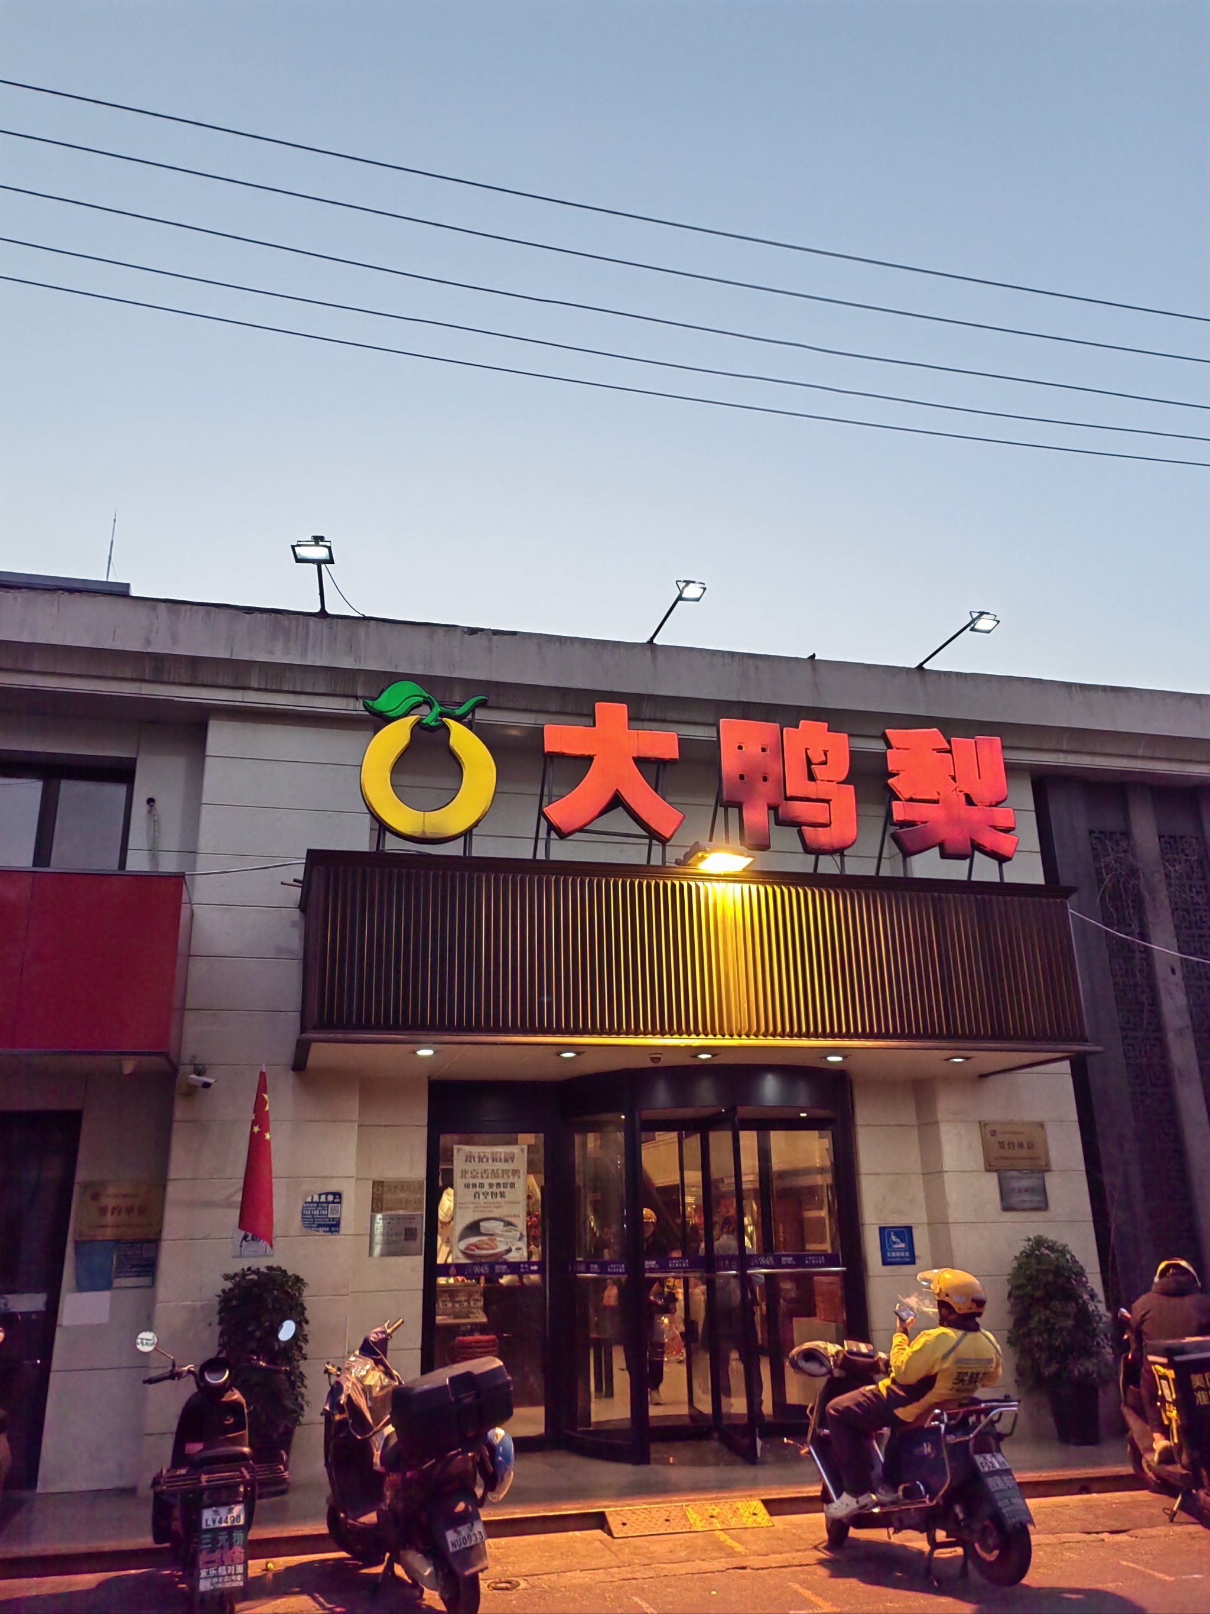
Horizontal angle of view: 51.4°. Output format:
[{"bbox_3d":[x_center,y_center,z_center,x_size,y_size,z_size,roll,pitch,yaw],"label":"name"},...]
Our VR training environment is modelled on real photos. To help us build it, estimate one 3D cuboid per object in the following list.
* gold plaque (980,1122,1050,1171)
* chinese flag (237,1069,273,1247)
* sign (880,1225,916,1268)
[{"bbox_3d":[3.426,2.822,10.487,0.605,0.393,0.020,3,-20,-14],"label":"gold plaque"},{"bbox_3d":[-2.373,2.410,8.707,0.250,1.200,0.300,3,-19,-13],"label":"chinese flag"},{"bbox_3d":[2.420,3.627,10.405,0.295,0.300,0.015,3,-19,-13],"label":"sign"}]

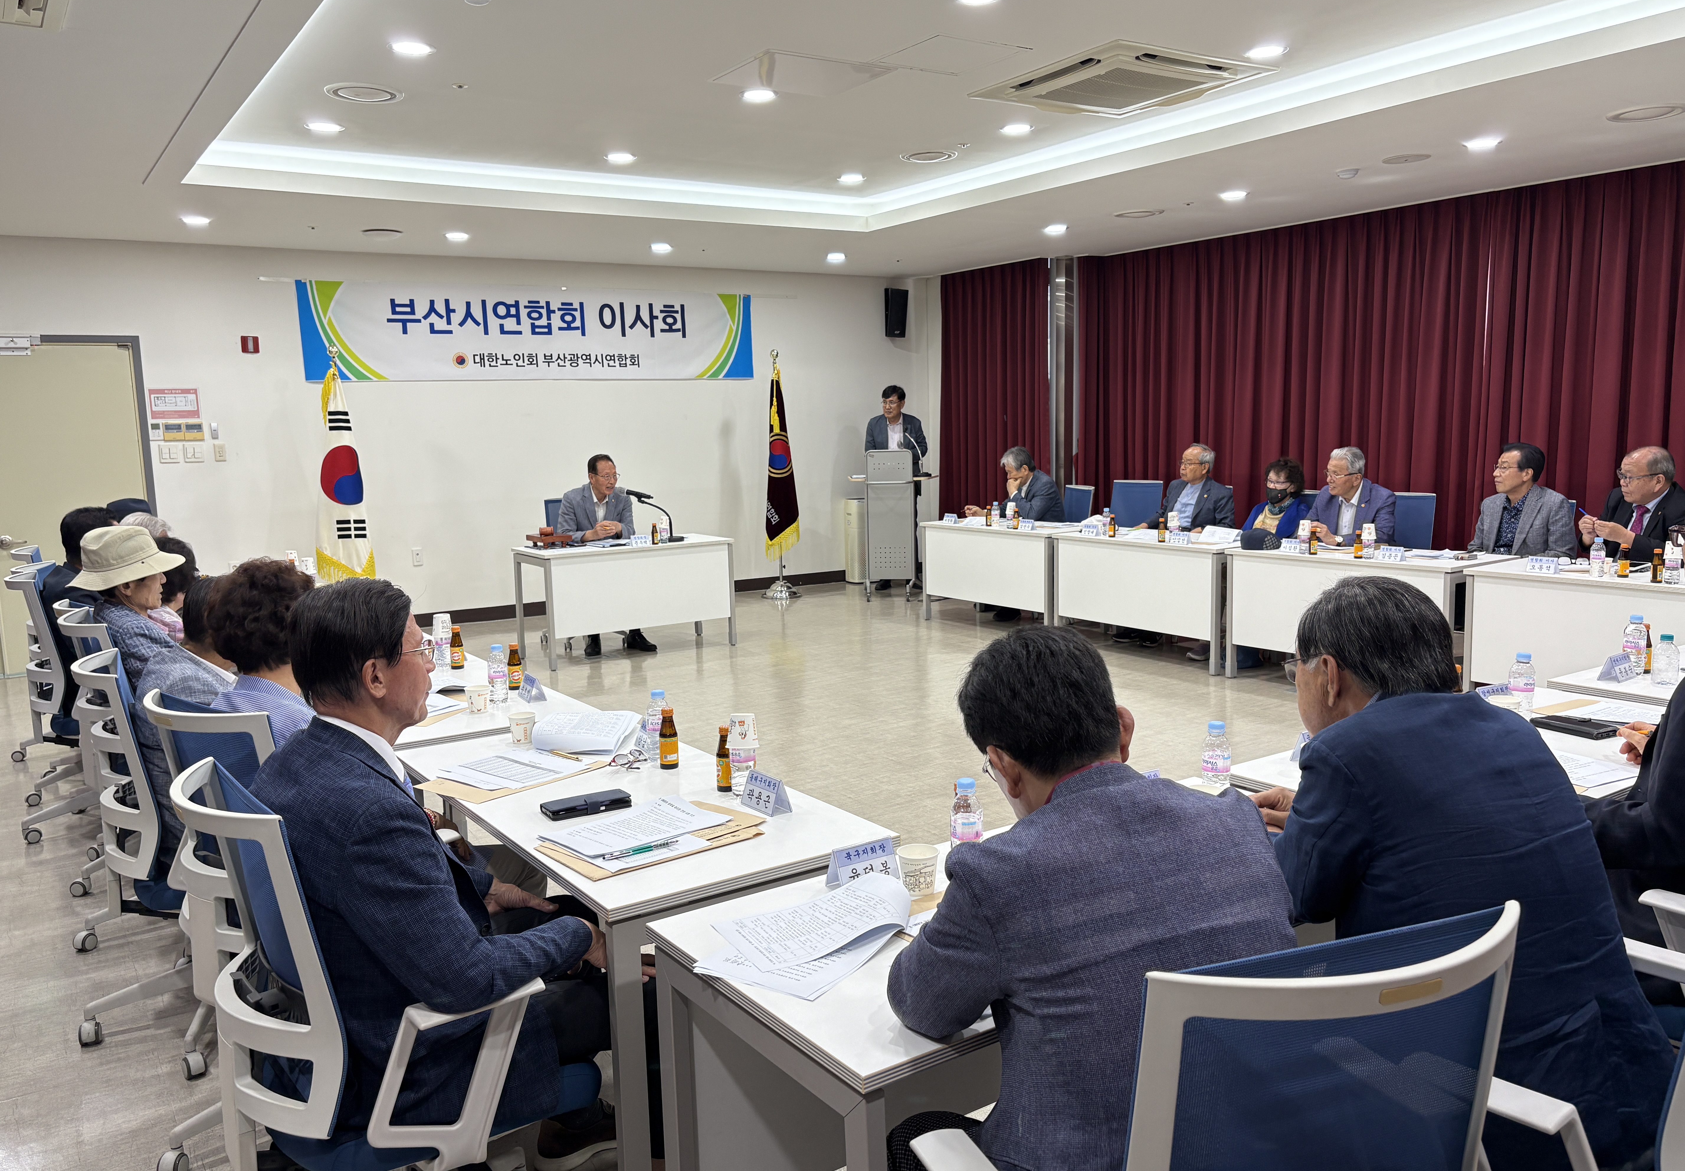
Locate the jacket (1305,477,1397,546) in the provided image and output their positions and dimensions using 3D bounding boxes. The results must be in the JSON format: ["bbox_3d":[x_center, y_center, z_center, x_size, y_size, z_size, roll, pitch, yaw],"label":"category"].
[{"bbox_3d":[2.901,-0.320,7.304,0.433,0.650,0.532,-7,9,-34],"label":"jacket"}]

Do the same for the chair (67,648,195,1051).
[{"bbox_3d":[-1.671,0.654,3.332,0.621,0.965,0.611,-6,9,-31],"label":"chair"}]

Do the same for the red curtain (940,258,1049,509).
[{"bbox_3d":[1.405,-1.468,11.631,0.150,2.830,1.540,-6,9,-33],"label":"red curtain"}]

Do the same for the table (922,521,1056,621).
[{"bbox_3d":[1.232,-0.069,9.130,0.600,0.724,1.350,-6,9,-33],"label":"table"}]

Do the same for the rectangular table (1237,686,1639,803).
[{"bbox_3d":[1.546,0.728,2.955,1.308,0.709,0.597,-7,9,-33],"label":"rectangular table"}]

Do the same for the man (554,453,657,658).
[{"bbox_3d":[-1.614,-0.222,8.429,0.552,1.290,0.729,-7,9,-33],"label":"man"}]

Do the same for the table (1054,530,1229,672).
[{"bbox_3d":[1.976,0.068,7.770,0.605,0.719,1.308,-7,9,-34],"label":"table"}]

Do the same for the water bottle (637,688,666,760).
[{"bbox_3d":[-0.443,0.333,3.006,0.062,0.167,0.062,-2,8,0],"label":"water bottle"}]

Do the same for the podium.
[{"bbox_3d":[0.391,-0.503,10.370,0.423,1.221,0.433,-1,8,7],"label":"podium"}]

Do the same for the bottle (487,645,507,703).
[{"bbox_3d":[-1.014,0.255,3.715,0.057,0.172,0.057,-6,9,-33],"label":"bottle"}]

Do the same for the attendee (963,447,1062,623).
[{"bbox_3d":[1.281,-0.403,9.346,0.690,1.251,0.571,-3,8,-10],"label":"attendee"}]

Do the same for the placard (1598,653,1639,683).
[{"bbox_3d":[2.199,0.227,3.580,0.123,0.077,0.056,-7,9,-34],"label":"placard"}]

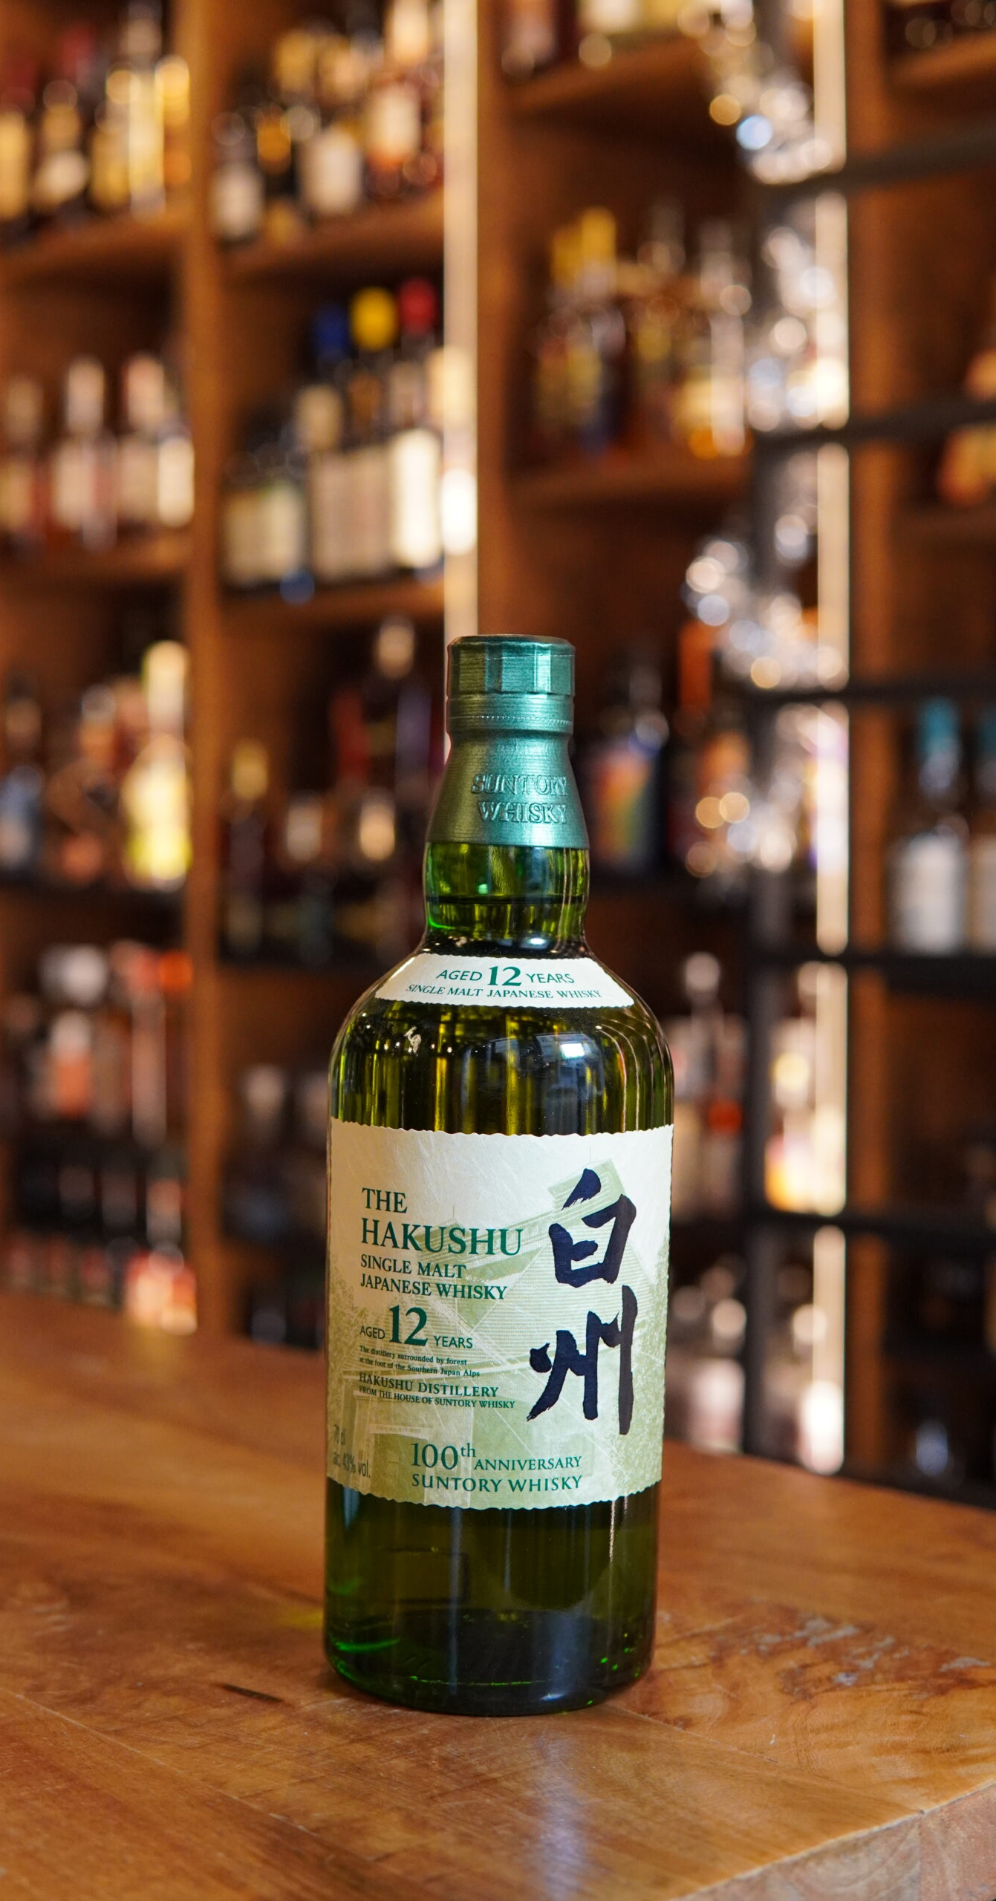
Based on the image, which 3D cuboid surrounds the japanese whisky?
[{"bbox_3d":[0.001,0.052,0.595,0.086,0.258,0.086,1,2,0],"label":"japanese whisky"}]

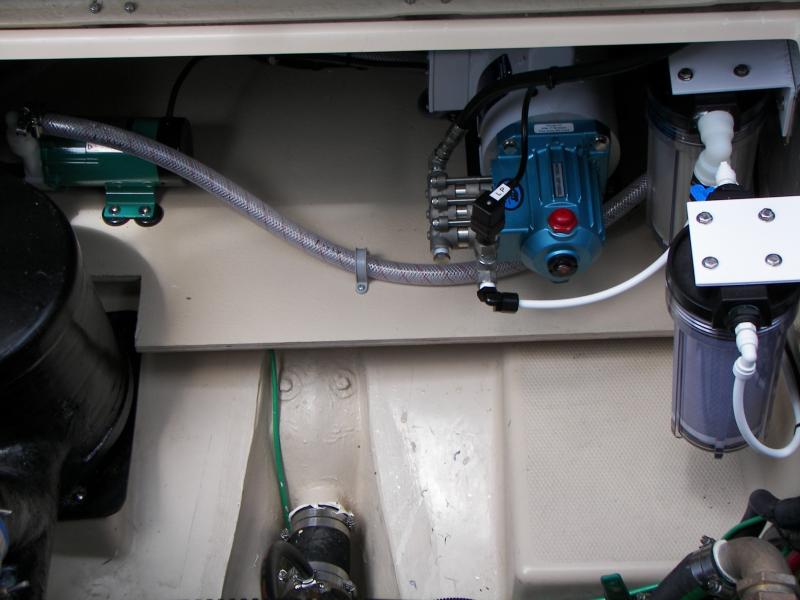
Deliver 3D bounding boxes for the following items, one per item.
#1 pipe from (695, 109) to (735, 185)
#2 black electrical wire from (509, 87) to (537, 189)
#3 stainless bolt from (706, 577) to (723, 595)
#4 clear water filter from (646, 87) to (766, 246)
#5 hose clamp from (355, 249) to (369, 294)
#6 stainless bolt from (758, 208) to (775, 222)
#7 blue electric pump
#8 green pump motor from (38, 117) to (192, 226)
[{"bbox_3d":[0.314,-0.146,1.649,0.039,0.065,0.055,-2,53,5],"label":"pipe"},{"bbox_3d":[0.141,-0.184,1.867,0.038,0.062,0.120,-2,53,5],"label":"black electrical wire"},{"bbox_3d":[0.324,0.294,1.690,0.013,0.013,0.016,-53,38,-1],"label":"stainless bolt"},{"bbox_3d":[0.332,-0.151,1.791,0.130,0.290,0.135,-2,53,5],"label":"clear water filter"},{"bbox_3d":[-0.048,-0.039,1.999,0.014,0.029,0.056,-2,53,5],"label":"hose clamp"},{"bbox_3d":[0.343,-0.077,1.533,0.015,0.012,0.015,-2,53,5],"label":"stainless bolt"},{"bbox_3d":[0.178,-0.104,1.926,0.138,0.142,0.166,-2,53,5],"label":"blue electric pump"},{"bbox_3d":[-0.362,-0.178,2.090,0.200,0.115,0.115,1,53,8],"label":"green pump motor"}]

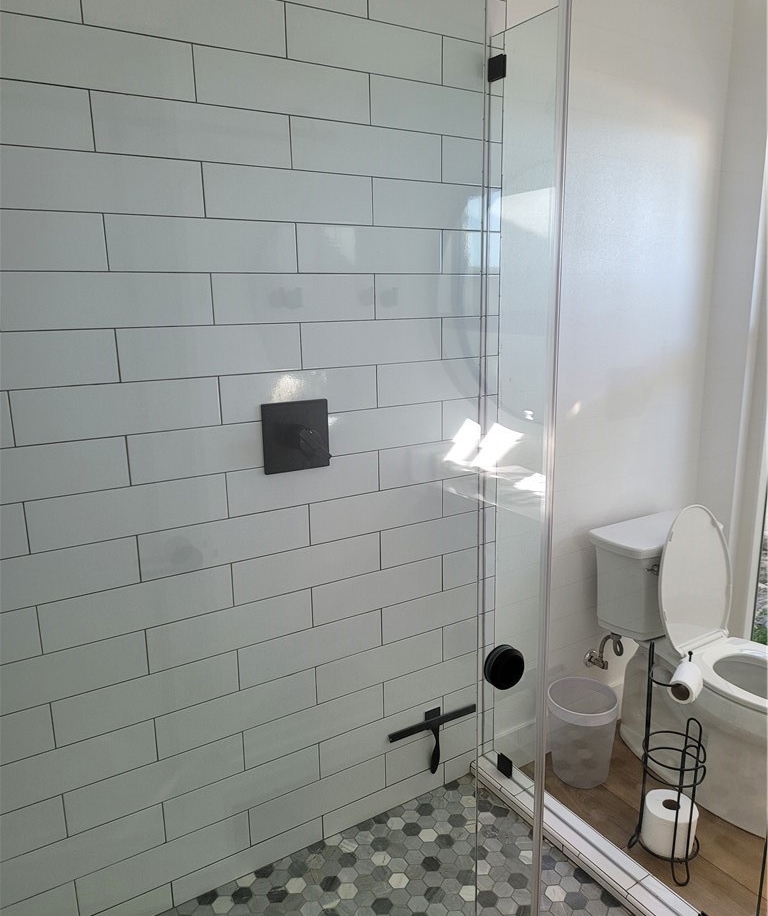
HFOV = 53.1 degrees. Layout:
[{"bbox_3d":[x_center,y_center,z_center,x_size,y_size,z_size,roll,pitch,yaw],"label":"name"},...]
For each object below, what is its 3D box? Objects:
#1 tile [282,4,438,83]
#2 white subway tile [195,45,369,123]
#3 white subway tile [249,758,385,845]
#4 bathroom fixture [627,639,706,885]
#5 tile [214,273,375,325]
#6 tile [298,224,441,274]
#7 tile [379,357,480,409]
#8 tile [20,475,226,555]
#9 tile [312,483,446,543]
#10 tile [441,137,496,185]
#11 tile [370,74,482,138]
[{"bbox_3d":[-0.033,-0.884,1.660,0.392,0.102,0.009,-9,15,-32],"label":"tile"},{"bbox_3d":[-0.202,-0.771,1.603,0.402,0.103,0.010,-9,15,-32],"label":"white subway tile"},{"bbox_3d":[-0.161,0.861,1.955,0.392,0.102,0.009,-9,15,-32],"label":"white subway tile"},{"bbox_3d":[0.701,0.732,1.891,0.168,0.570,0.162,3,13,16],"label":"bathroom fixture"},{"bbox_3d":[-0.192,-0.355,1.702,0.402,0.103,0.010,-9,15,-32],"label":"tile"},{"bbox_3d":[-0.025,-0.473,1.749,0.390,0.101,0.010,-9,15,-32],"label":"tile"},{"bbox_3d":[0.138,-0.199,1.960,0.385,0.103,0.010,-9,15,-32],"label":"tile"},{"bbox_3d":[-0.518,0.107,1.584,0.402,0.103,0.010,-9,15,-32],"label":"tile"},{"bbox_3d":[-0.014,0.133,1.931,0.402,0.103,0.010,-9,15,-32],"label":"tile"},{"bbox_3d":[0.210,-0.715,1.860,0.177,0.102,0.009,-9,15,-32],"label":"tile"},{"bbox_3d":[0.120,-0.806,1.777,0.361,0.101,0.010,-9,15,-32],"label":"tile"}]

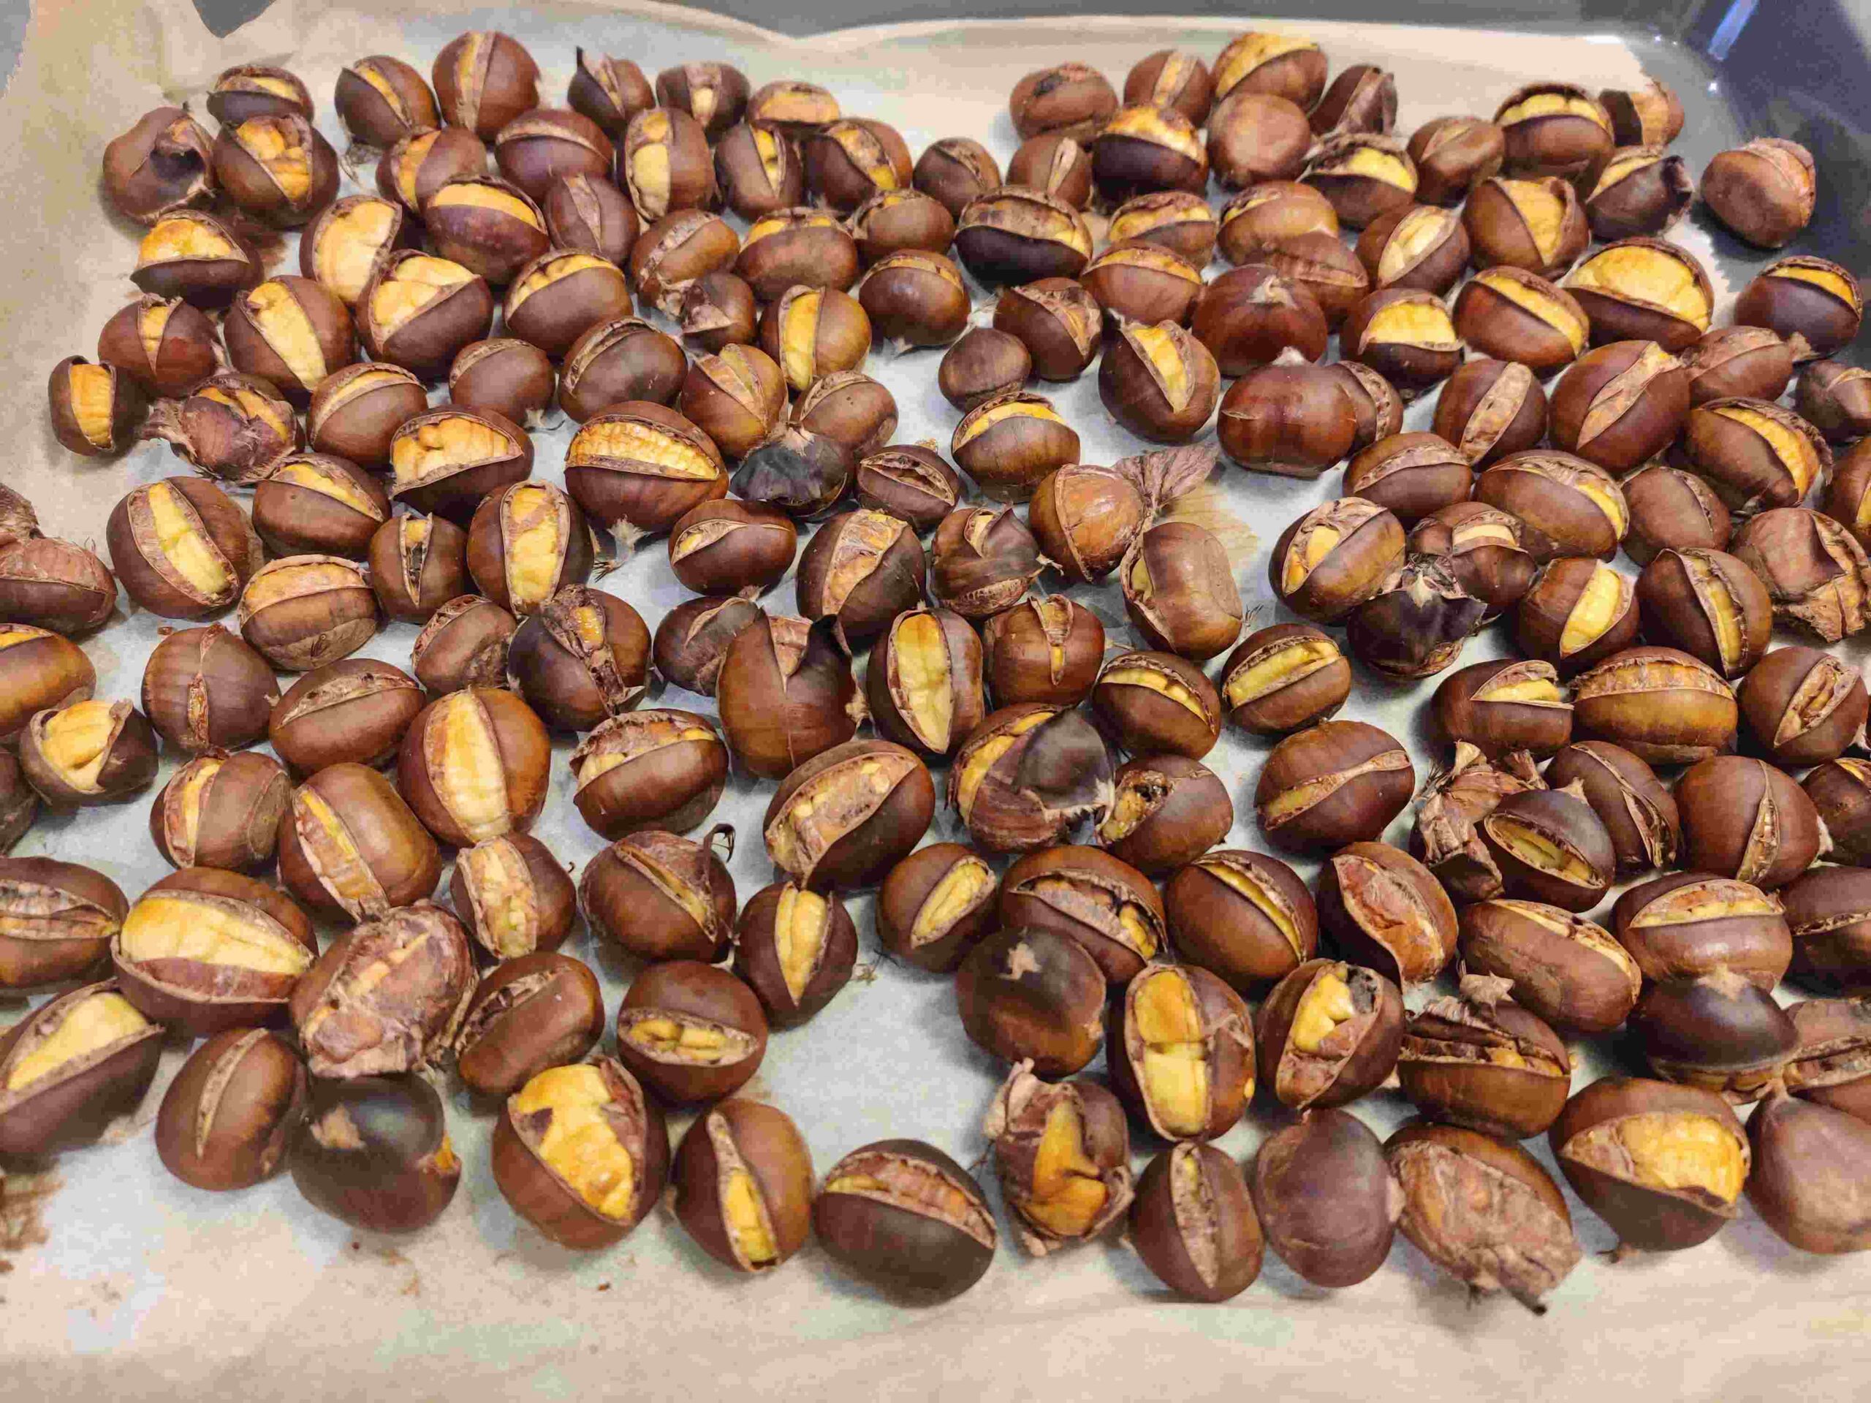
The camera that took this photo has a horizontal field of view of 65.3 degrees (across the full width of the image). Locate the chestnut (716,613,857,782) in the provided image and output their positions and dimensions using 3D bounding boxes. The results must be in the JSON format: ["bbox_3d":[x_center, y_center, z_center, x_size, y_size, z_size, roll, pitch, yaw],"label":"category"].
[{"bbox_3d":[-0.032,-0.001,0.312,0.029,0.028,0.037,-3,60,-2],"label":"chestnut"}]

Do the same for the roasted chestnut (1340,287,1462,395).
[{"bbox_3d":[0.114,-0.088,0.357,0.029,0.024,0.028,0,57,0],"label":"roasted chestnut"}]

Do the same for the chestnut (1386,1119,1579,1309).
[{"bbox_3d":[0.094,0.087,0.253,0.032,0.024,0.025,39,68,21],"label":"chestnut"}]

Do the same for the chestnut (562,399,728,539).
[{"bbox_3d":[-0.067,-0.054,0.336,0.037,0.026,0.030,9,60,6],"label":"chestnut"}]

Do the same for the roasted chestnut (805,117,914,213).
[{"bbox_3d":[-0.020,-0.140,0.382,0.030,0.023,0.026,30,63,17],"label":"roasted chestnut"}]

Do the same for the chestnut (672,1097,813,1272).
[{"bbox_3d":[-0.033,0.083,0.253,0.024,0.023,0.029,-8,58,-5],"label":"chestnut"}]

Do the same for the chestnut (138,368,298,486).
[{"bbox_3d":[-0.164,-0.063,0.335,0.034,0.024,0.028,9,58,6],"label":"chestnut"}]

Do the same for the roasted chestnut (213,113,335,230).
[{"bbox_3d":[-0.178,-0.143,0.394,0.033,0.028,0.029,17,59,11],"label":"roasted chestnut"}]

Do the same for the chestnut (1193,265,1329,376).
[{"bbox_3d":[0.079,-0.092,0.354,0.032,0.025,0.028,0,60,1],"label":"chestnut"}]

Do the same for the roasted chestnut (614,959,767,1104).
[{"bbox_3d":[-0.046,0.062,0.276,0.029,0.025,0.027,0,59,0],"label":"roasted chestnut"}]

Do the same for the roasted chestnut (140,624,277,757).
[{"bbox_3d":[-0.153,-0.002,0.308,0.025,0.024,0.028,0,60,1],"label":"roasted chestnut"}]

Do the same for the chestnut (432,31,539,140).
[{"bbox_3d":[-0.123,-0.169,0.401,0.028,0.025,0.032,-4,58,-2],"label":"chestnut"}]

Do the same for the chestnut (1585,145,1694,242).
[{"bbox_3d":[0.187,-0.135,0.388,0.028,0.022,0.025,-30,62,-18],"label":"chestnut"}]

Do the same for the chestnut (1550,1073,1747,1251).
[{"bbox_3d":[0.121,0.079,0.249,0.031,0.025,0.029,8,57,5],"label":"chestnut"}]

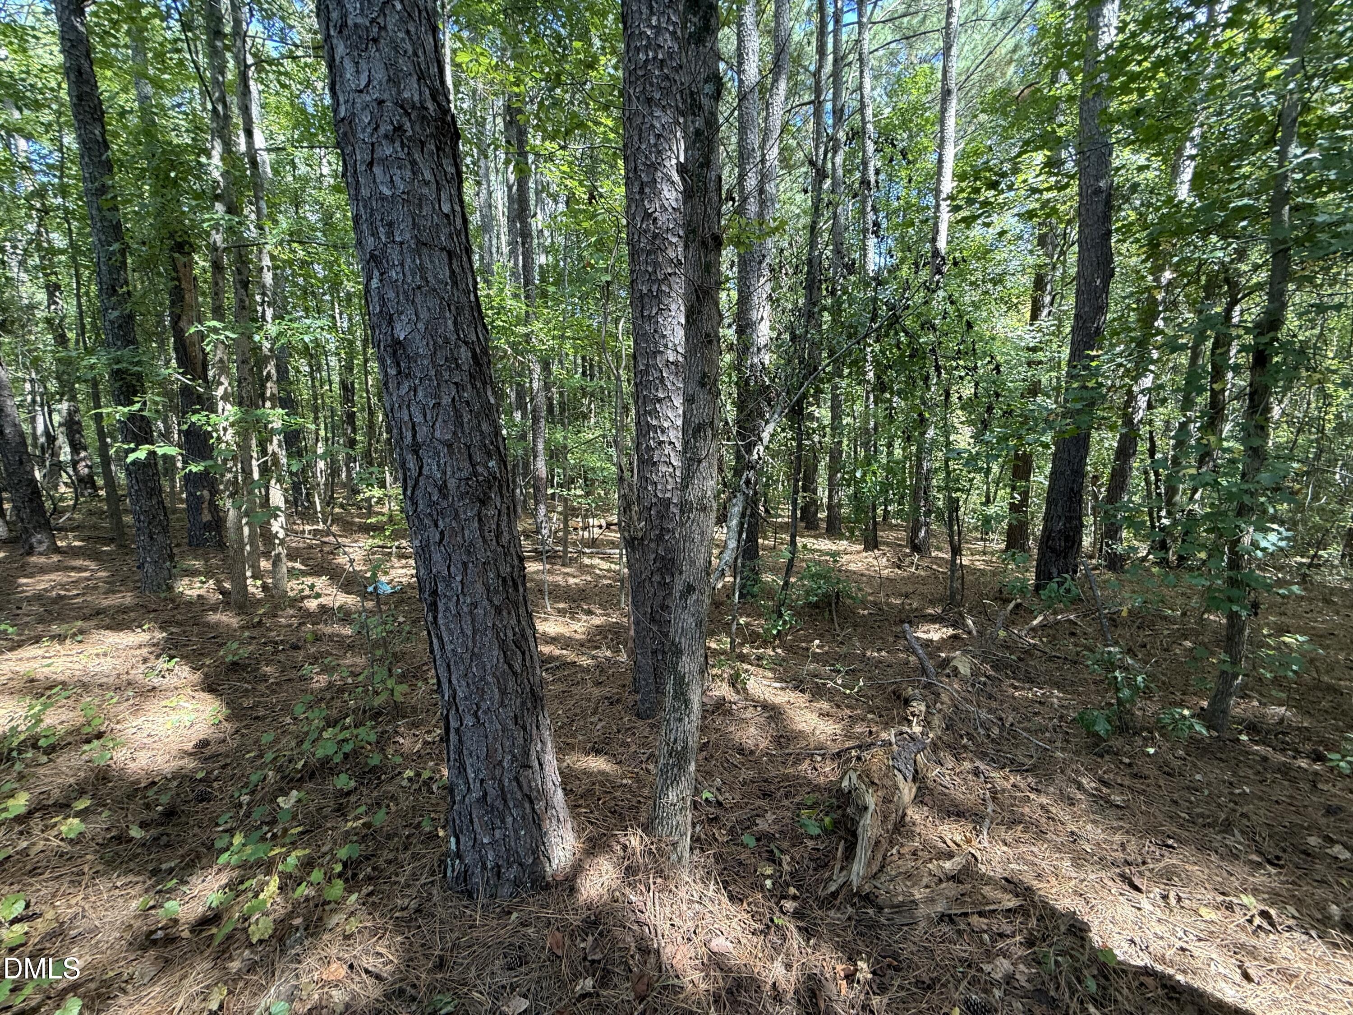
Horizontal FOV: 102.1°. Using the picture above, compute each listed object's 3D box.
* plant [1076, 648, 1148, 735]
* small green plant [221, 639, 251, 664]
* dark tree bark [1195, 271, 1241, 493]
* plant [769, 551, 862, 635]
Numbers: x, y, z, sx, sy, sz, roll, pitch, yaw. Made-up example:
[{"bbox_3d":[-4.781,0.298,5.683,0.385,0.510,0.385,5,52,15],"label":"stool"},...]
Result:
[{"bbox_3d":[2.290,0.952,2.833,0.290,0.420,0.270,0,9,0],"label":"plant"},{"bbox_3d":[-3.005,0.974,3.727,0.160,0.110,0.150,0,9,0],"label":"small green plant"},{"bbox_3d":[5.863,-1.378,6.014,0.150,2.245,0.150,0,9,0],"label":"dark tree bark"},{"bbox_3d":[1.068,0.660,4.223,0.640,0.576,0.500,0,9,0],"label":"plant"}]

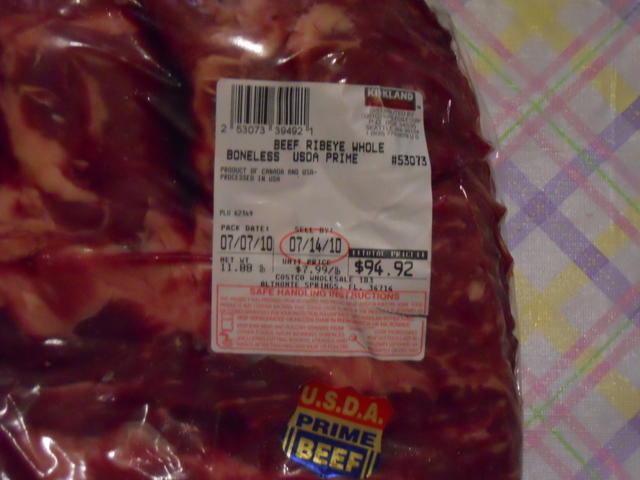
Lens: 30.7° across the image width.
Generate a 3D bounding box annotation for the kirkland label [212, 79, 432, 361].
[{"bbox_3d":[0.001,-0.006,0.362,0.067,0.006,0.085,2,85,-3],"label":"kirkland label"}]

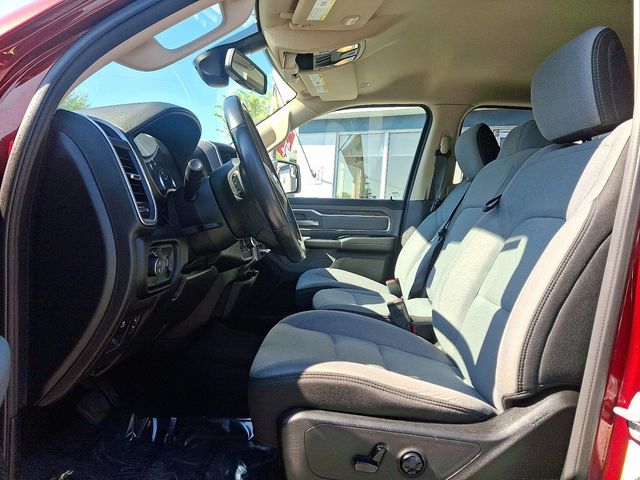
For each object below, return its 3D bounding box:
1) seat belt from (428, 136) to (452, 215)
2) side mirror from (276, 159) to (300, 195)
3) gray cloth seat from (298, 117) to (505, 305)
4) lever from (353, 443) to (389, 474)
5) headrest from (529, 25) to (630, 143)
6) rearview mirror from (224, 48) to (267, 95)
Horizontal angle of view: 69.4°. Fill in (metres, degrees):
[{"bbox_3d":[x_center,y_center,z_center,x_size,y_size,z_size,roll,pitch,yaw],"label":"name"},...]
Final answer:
[{"bbox_3d":[0.566,-0.312,2.170,0.065,0.390,0.055,9,8,-1],"label":"seat belt"},{"bbox_3d":[-0.205,-0.345,2.560,0.115,0.185,0.230,4,-1,27],"label":"side mirror"},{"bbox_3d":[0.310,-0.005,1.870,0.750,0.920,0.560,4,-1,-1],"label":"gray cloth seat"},{"bbox_3d":[0.079,0.334,0.710,0.052,0.042,0.025,4,-1,0],"label":"lever"},{"bbox_3d":[0.580,-0.331,1.020,0.120,0.200,0.265,2,-1,-1],"label":"headrest"},{"bbox_3d":[-0.228,-0.517,1.445,0.042,0.068,0.245,8,0,19],"label":"rearview mirror"}]

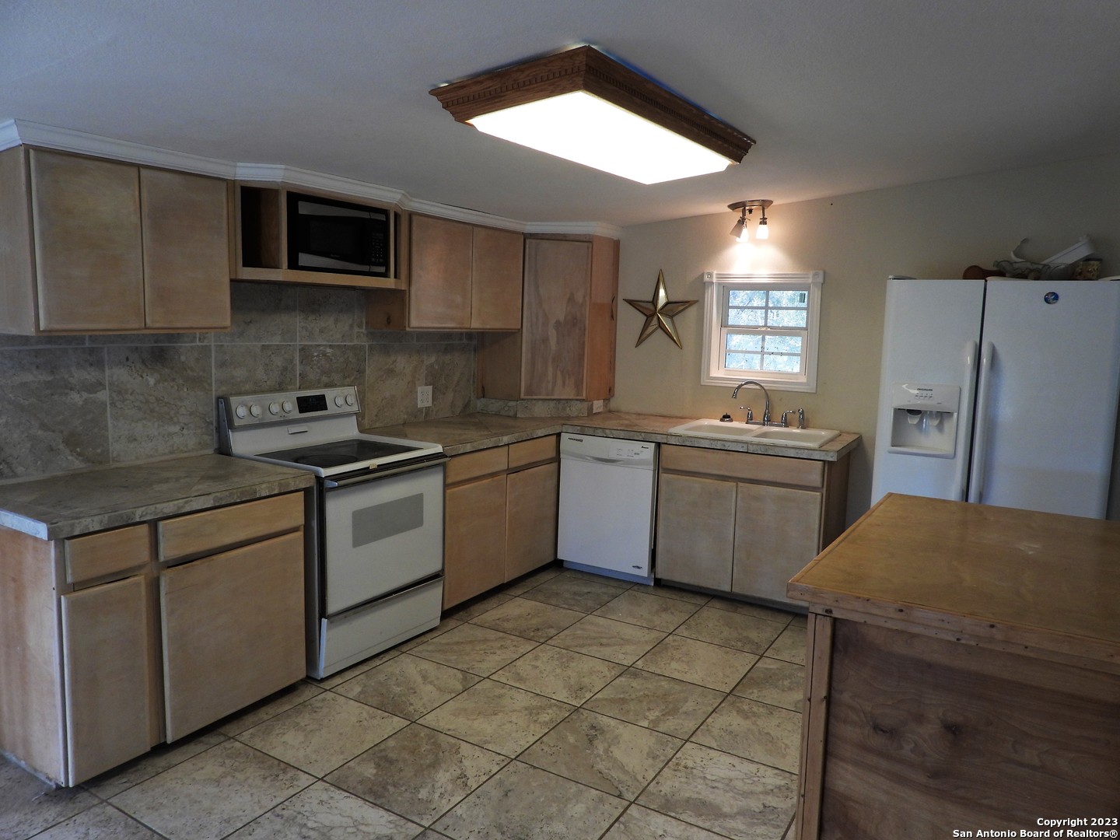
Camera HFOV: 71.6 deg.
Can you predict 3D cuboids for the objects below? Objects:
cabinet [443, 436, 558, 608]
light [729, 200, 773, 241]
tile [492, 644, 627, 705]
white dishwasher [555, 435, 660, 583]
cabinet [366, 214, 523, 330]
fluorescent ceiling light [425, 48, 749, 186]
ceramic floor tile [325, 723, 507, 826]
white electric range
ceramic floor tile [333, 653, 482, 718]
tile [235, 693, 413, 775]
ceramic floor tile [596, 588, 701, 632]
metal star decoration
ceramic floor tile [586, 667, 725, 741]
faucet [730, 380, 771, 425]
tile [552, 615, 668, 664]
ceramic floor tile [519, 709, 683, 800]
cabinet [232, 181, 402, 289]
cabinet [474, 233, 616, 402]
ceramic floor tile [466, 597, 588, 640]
[{"bbox_3d":[-0.547,0.517,4.537,0.620,0.815,1.095,6,8,31],"label":"cabinet"},{"bbox_3d":[1.125,-1.180,4.646,0.250,0.220,0.240,6,8,31],"label":"light"},{"bbox_3d":[0.001,1.112,3.411,0.454,0.010,0.454,5,8,31],"label":"tile"},{"bbox_3d":[0.428,0.505,4.878,0.610,0.861,0.610,6,8,31],"label":"white dishwasher"},{"bbox_3d":[-0.650,-0.847,4.630,0.310,0.617,1.080,6,8,31],"label":"cabinet"},{"bbox_3d":[0.208,-1.033,2.828,0.563,0.105,1.342,-1,5,32],"label":"fluorescent ceiling light"},{"bbox_3d":[-0.474,1.190,2.636,0.454,0.010,0.454,5,8,31],"label":"ceramic floor tile"},{"bbox_3d":[-1.033,0.463,3.682,0.670,1.165,0.765,5,8,31],"label":"white electric range"},{"bbox_3d":[-0.641,1.126,3.290,0.457,0.010,0.457,6,8,31],"label":"ceramic floor tile"},{"bbox_3d":[-0.874,1.159,2.887,0.453,0.010,0.450,6,8,31],"label":"tile"},{"bbox_3d":[0.474,1.030,4.184,0.453,0.010,0.450,6,8,31],"label":"ceramic floor tile"},{"bbox_3d":[0.667,-0.742,5.196,0.550,0.530,0.070,6,8,31],"label":"metal star decoration"},{"bbox_3d":[0.394,1.149,3.174,0.454,0.010,0.454,5,8,31],"label":"ceramic floor tile"},{"bbox_3d":[1.139,-0.097,4.638,0.225,0.265,0.052,0,7,-13],"label":"faucet"},{"bbox_3d":[0.238,1.073,3.792,0.453,0.010,0.450,6,8,31],"label":"tile"},{"bbox_3d":[0.156,1.193,2.796,0.453,0.010,0.450,6,8,31],"label":"ceramic floor tile"},{"bbox_3d":[-1.134,-0.817,3.558,0.400,0.410,0.990,5,8,31],"label":"cabinet"},{"bbox_3d":[-0.087,-0.696,5.300,0.880,1.059,0.670,0,7,-13],"label":"cabinet"},{"bbox_3d":[-0.154,1.036,4.035,0.454,0.010,0.454,5,8,31],"label":"ceramic floor tile"}]

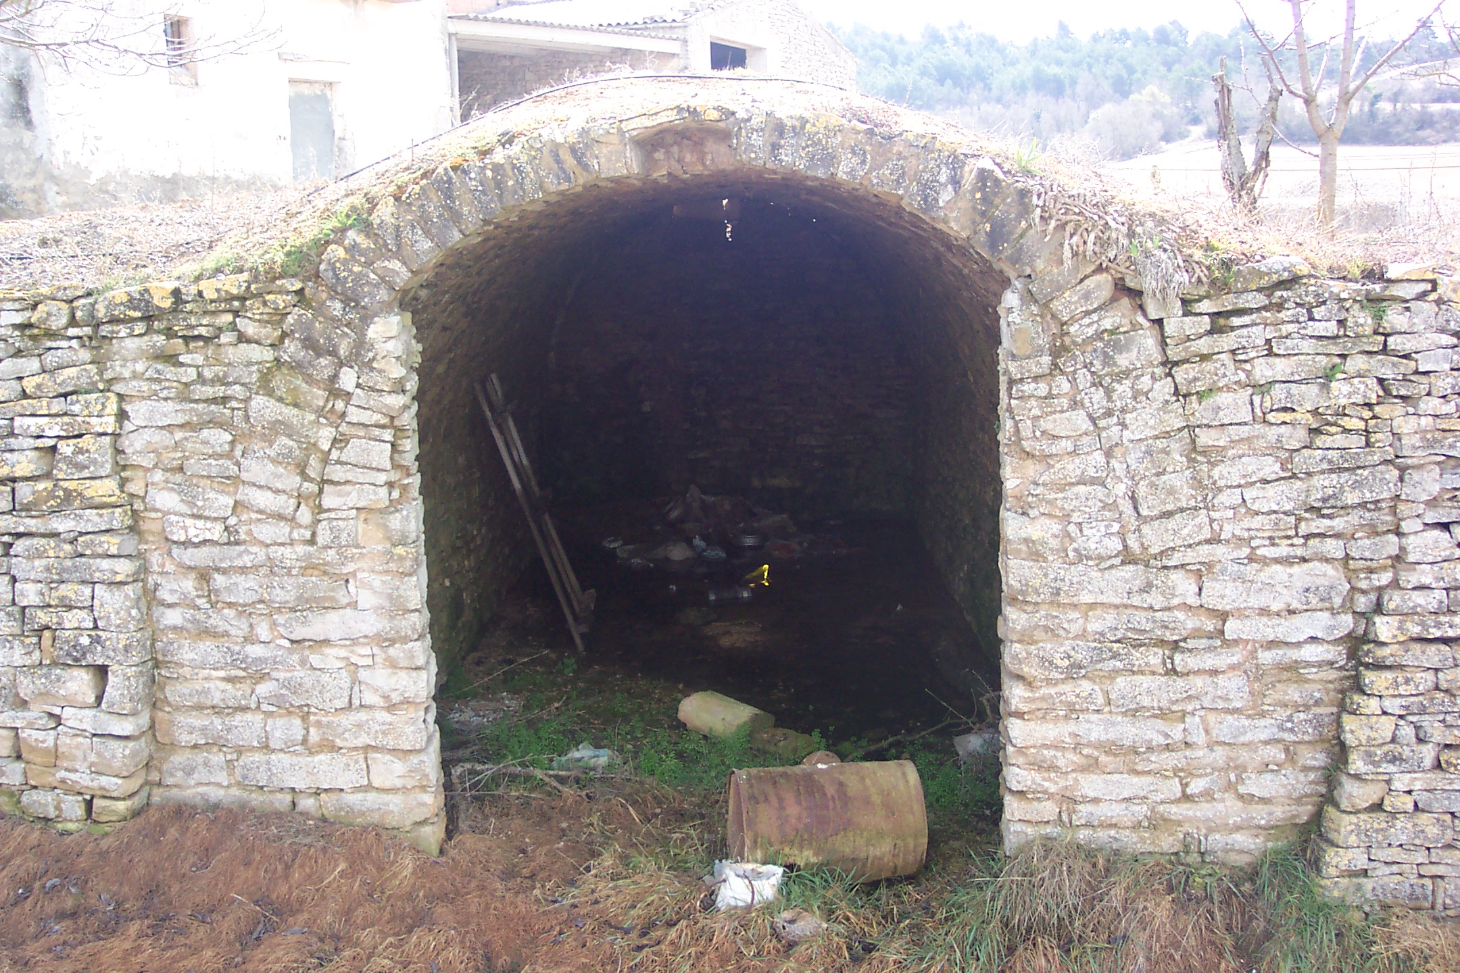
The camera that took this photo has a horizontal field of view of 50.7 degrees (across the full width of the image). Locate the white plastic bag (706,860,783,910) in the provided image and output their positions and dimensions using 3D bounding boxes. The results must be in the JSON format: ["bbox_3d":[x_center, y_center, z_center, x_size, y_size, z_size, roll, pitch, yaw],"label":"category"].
[{"bbox_3d":[0.067,1.862,7.200,0.340,0.170,0.210,-2,9,-10],"label":"white plastic bag"}]

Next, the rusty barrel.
[{"bbox_3d":[0.464,1.655,7.550,0.875,0.575,0.575,-2,9,-9],"label":"rusty barrel"}]

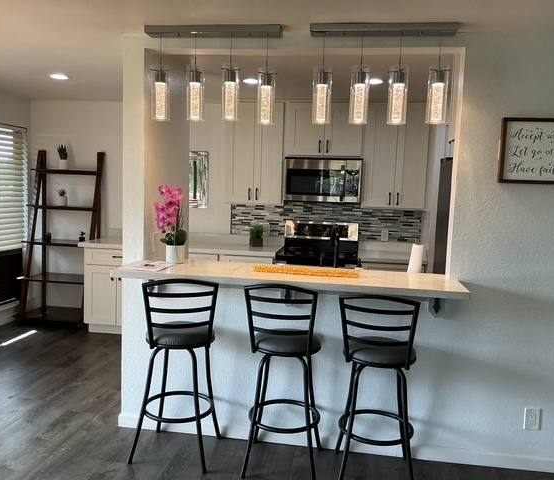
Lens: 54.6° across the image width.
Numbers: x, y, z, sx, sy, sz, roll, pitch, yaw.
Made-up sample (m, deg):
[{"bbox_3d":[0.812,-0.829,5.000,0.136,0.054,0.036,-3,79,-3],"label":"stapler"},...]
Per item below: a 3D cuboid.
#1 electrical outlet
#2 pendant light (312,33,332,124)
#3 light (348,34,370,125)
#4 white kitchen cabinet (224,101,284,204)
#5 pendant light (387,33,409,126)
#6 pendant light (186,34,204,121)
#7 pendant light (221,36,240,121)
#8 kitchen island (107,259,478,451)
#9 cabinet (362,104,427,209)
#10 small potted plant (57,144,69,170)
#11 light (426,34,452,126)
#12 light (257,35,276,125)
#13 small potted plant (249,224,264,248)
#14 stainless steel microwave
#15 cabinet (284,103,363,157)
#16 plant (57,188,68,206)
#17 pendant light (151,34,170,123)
[{"bbox_3d":[1.444,1.013,3.031,0.080,0.122,0.012,3,6,8],"label":"electrical outlet"},{"bbox_3d":[0.254,-0.880,2.943,0.104,0.483,0.104,3,5,8],"label":"pendant light"},{"bbox_3d":[0.453,-0.872,2.915,0.104,0.480,0.104,3,5,8],"label":"light"},{"bbox_3d":[-0.200,-0.886,5.517,0.600,1.030,0.320,3,5,8],"label":"white kitchen cabinet"},{"bbox_3d":[0.655,-0.855,2.851,0.102,0.473,0.102,3,6,8],"label":"pendant light"},{"bbox_3d":[-0.461,-0.920,3.055,0.104,0.475,0.104,3,5,8],"label":"pendant light"},{"bbox_3d":[-0.258,-0.912,3.026,0.104,0.471,0.104,3,5,8],"label":"pendant light"},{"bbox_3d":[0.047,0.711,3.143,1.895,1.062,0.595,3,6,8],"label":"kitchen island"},{"bbox_3d":[1.153,-0.816,5.305,0.600,0.995,0.330,3,6,8],"label":"cabinet"},{"bbox_3d":[-2.322,-0.898,5.820,0.125,0.270,0.120,3,5,8],"label":"small potted plant"},{"bbox_3d":[0.853,-0.847,2.824,0.102,0.469,0.102,3,6,8],"label":"light"},{"bbox_3d":[-0.055,-0.881,2.948,0.100,0.480,0.100,3,6,8],"label":"light"},{"bbox_3d":[-0.208,-0.045,5.603,0.150,0.240,0.140,3,5,8],"label":"small potted plant"},{"bbox_3d":[0.476,-0.598,5.421,0.760,0.435,0.400,3,5,8],"label":"stainless steel microwave"},{"bbox_3d":[0.477,-1.088,5.374,0.767,0.516,0.330,3,6,8],"label":"cabinet"},{"bbox_3d":[-2.331,-0.460,5.828,0.092,0.192,0.092,3,6,8],"label":"plant"},{"bbox_3d":[-0.666,-0.929,3.083,0.104,0.478,0.104,3,5,8],"label":"pendant light"}]

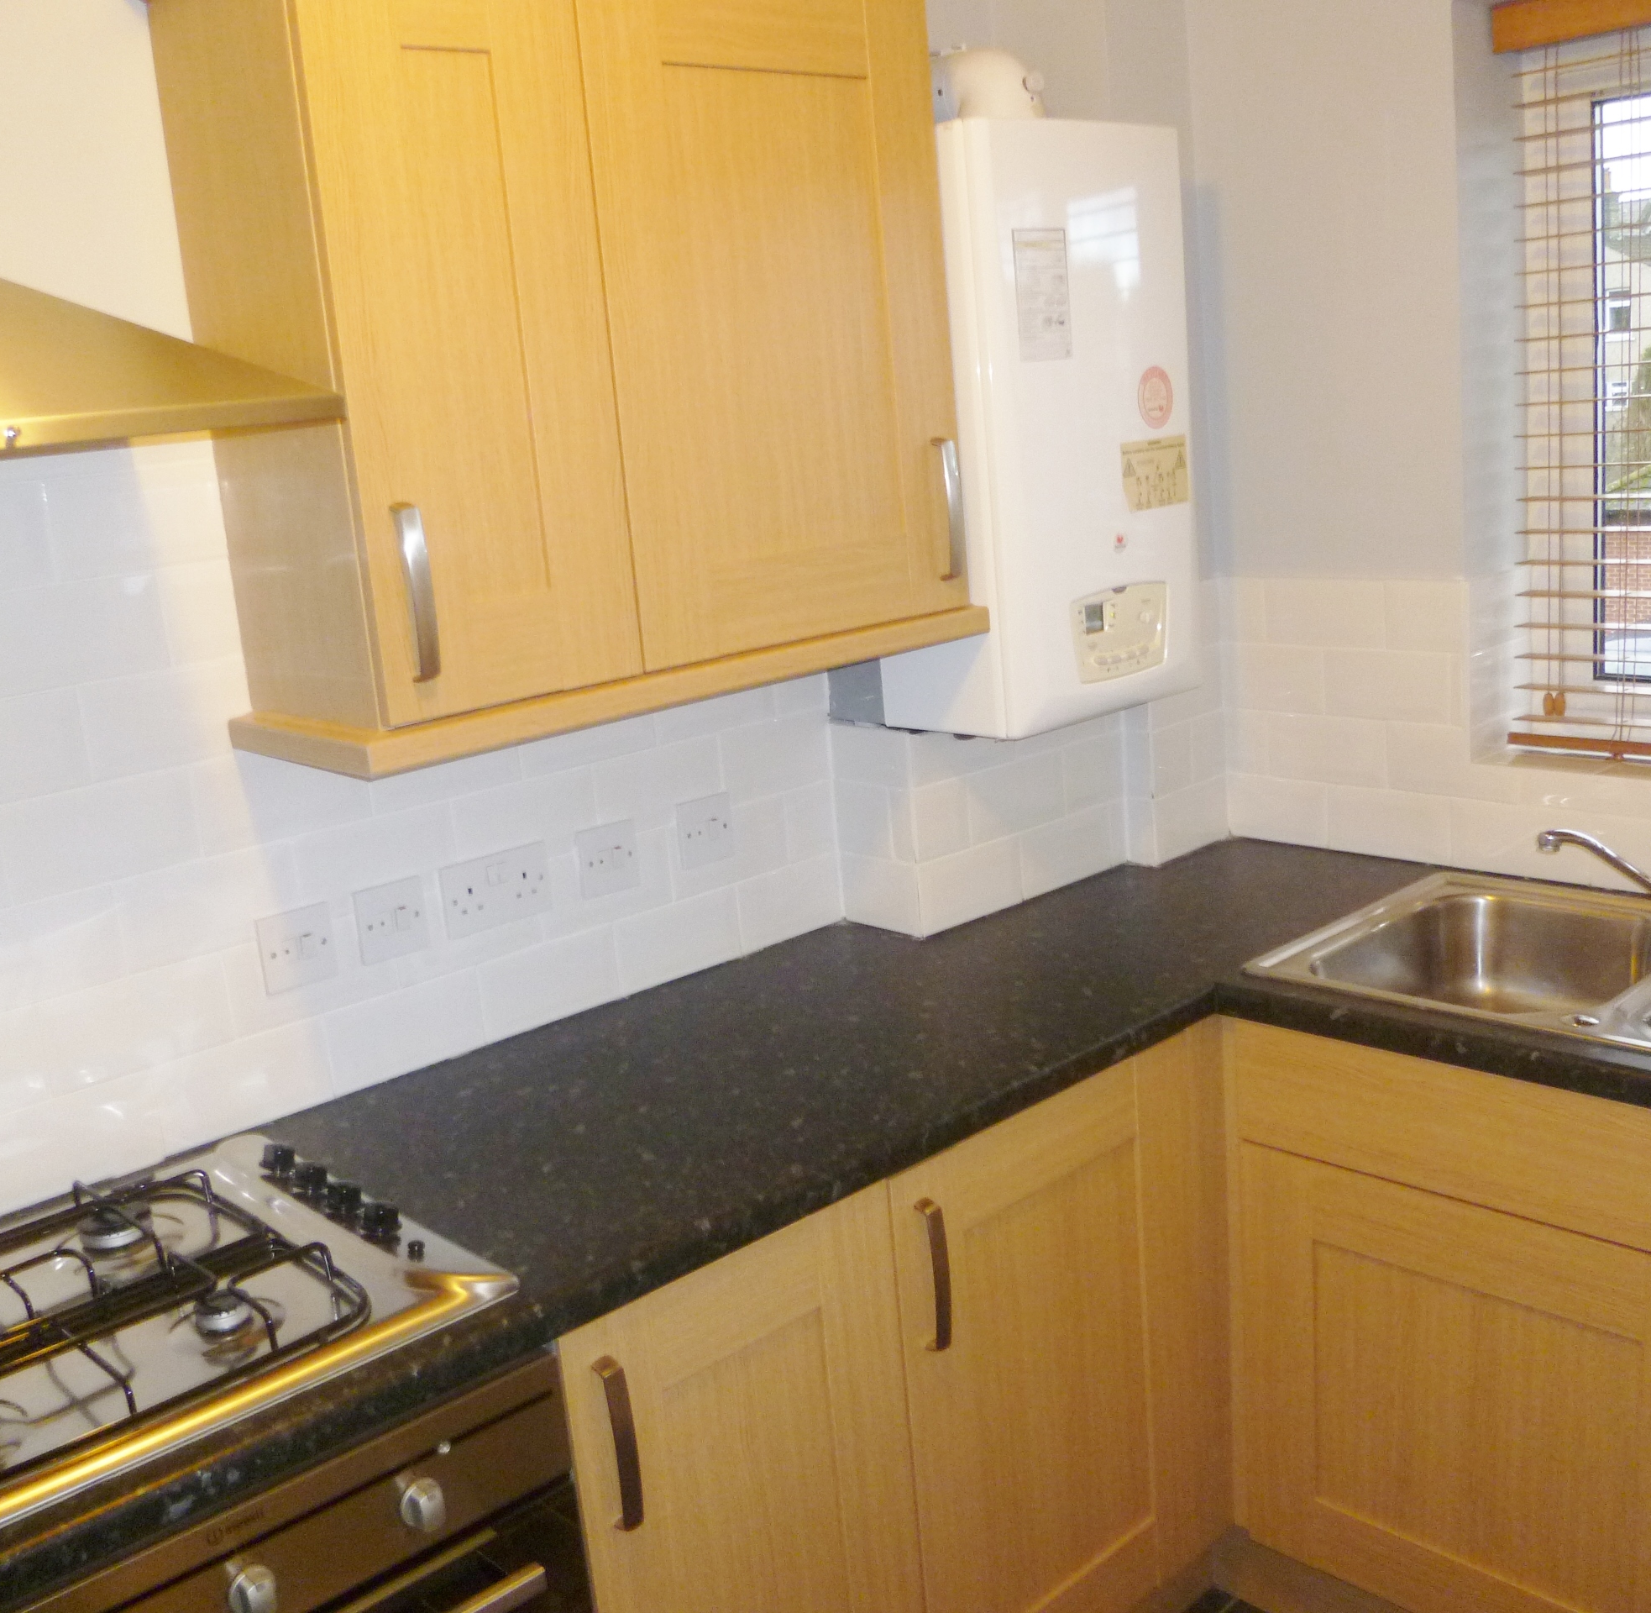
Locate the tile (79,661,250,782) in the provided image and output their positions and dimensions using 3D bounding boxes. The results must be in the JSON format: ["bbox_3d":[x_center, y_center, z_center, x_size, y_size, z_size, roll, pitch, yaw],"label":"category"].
[{"bbox_3d":[-0.664,-0.092,1.787,0.200,0.100,0.009,-16,17,-40],"label":"tile"}]

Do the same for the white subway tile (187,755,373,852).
[{"bbox_3d":[-0.584,-0.015,1.873,0.200,0.100,0.009,-16,17,-40],"label":"white subway tile"}]

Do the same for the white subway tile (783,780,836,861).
[{"bbox_3d":[-0.022,0.023,2.412,0.088,0.100,0.009,-16,17,-39],"label":"white subway tile"}]

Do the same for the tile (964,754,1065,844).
[{"bbox_3d":[0.270,-0.013,2.446,0.198,0.100,0.009,-16,17,-39],"label":"tile"}]

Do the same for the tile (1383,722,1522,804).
[{"bbox_3d":[0.886,-0.061,2.454,0.009,0.102,0.198,-16,17,-40],"label":"tile"}]

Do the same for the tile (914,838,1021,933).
[{"bbox_3d":[0.206,0.107,2.455,0.213,0.097,0.009,-16,17,-40],"label":"tile"}]

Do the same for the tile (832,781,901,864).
[{"bbox_3d":[0.055,0.019,2.397,0.009,0.100,0.112,-16,17,-39],"label":"tile"}]

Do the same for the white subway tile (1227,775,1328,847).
[{"bbox_3d":[0.700,0.007,2.692,0.009,0.096,0.179,-16,17,-40],"label":"white subway tile"}]

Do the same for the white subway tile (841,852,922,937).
[{"bbox_3d":[0.079,0.120,2.394,0.009,0.100,0.155,-16,17,-40],"label":"white subway tile"}]

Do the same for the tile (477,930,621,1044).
[{"bbox_3d":[-0.342,0.217,2.159,0.198,0.100,0.009,-16,17,-39],"label":"tile"}]

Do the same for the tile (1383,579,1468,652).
[{"bbox_3d":[0.846,-0.269,2.445,0.009,0.100,0.124,-16,17,-40],"label":"tile"}]

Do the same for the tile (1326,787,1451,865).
[{"bbox_3d":[0.830,0.026,2.560,0.009,0.100,0.200,-16,17,-40],"label":"tile"}]

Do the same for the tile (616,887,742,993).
[{"bbox_3d":[-0.196,0.175,2.319,0.200,0.096,0.009,-16,17,-40],"label":"tile"}]

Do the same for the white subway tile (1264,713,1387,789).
[{"bbox_3d":[0.752,-0.083,2.602,0.009,0.102,0.198,-16,17,-40],"label":"white subway tile"}]

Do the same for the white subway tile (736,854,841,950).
[{"bbox_3d":[-0.050,0.133,2.445,0.189,0.096,0.009,-16,17,-40],"label":"white subway tile"}]

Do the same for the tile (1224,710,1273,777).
[{"bbox_3d":[0.649,-0.096,2.659,0.009,0.100,0.077,-16,17,-40],"label":"tile"}]

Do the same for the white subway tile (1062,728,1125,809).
[{"bbox_3d":[0.393,-0.050,2.560,0.139,0.100,0.009,-16,17,-40],"label":"white subway tile"}]

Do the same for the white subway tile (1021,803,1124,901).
[{"bbox_3d":[0.363,0.064,2.577,0.210,0.100,0.009,-16,17,-40],"label":"white subway tile"}]

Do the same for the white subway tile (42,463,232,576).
[{"bbox_3d":[-0.688,-0.290,1.779,0.198,0.100,0.009,-16,17,-39],"label":"white subway tile"}]

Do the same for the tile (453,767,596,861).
[{"bbox_3d":[-0.361,0.020,2.113,0.198,0.100,0.009,-16,17,-39],"label":"tile"}]

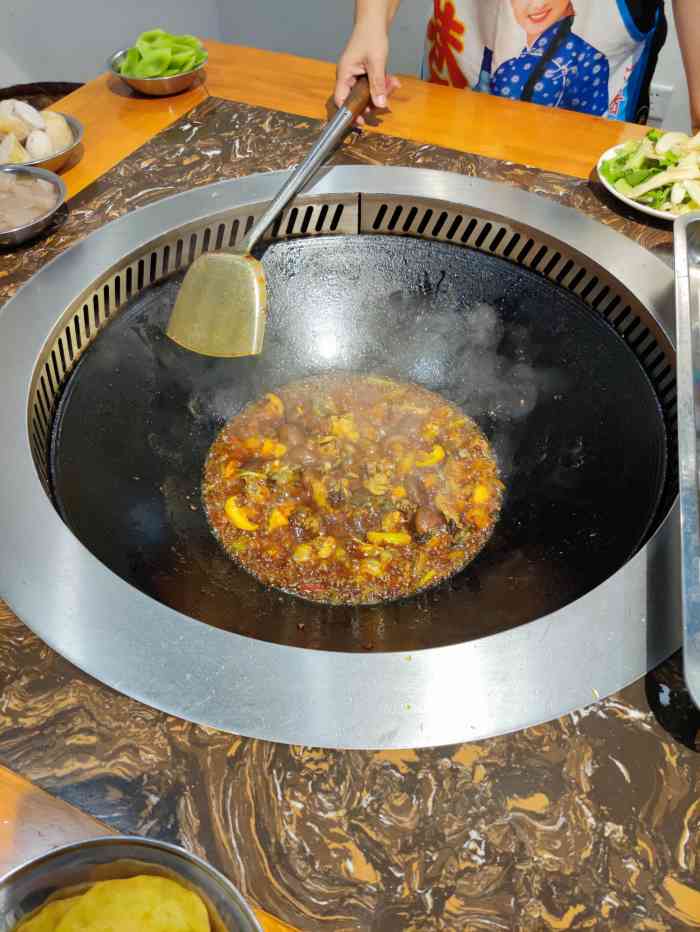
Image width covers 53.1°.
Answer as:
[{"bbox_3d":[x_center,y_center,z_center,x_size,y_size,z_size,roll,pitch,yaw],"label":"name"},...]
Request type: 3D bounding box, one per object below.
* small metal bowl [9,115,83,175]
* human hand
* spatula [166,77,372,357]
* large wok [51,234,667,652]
[{"bbox_3d":[-0.418,-0.405,0.897,0.153,0.045,0.153,0,50,0],"label":"small metal bowl"},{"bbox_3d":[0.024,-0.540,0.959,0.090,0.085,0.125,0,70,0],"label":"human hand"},{"bbox_3d":[-0.061,-0.348,0.875,0.115,0.060,0.530,15,63,19],"label":"spatula"},{"bbox_3d":[0.009,-0.019,0.787,0.615,0.170,0.615,1,50,0],"label":"large wok"}]

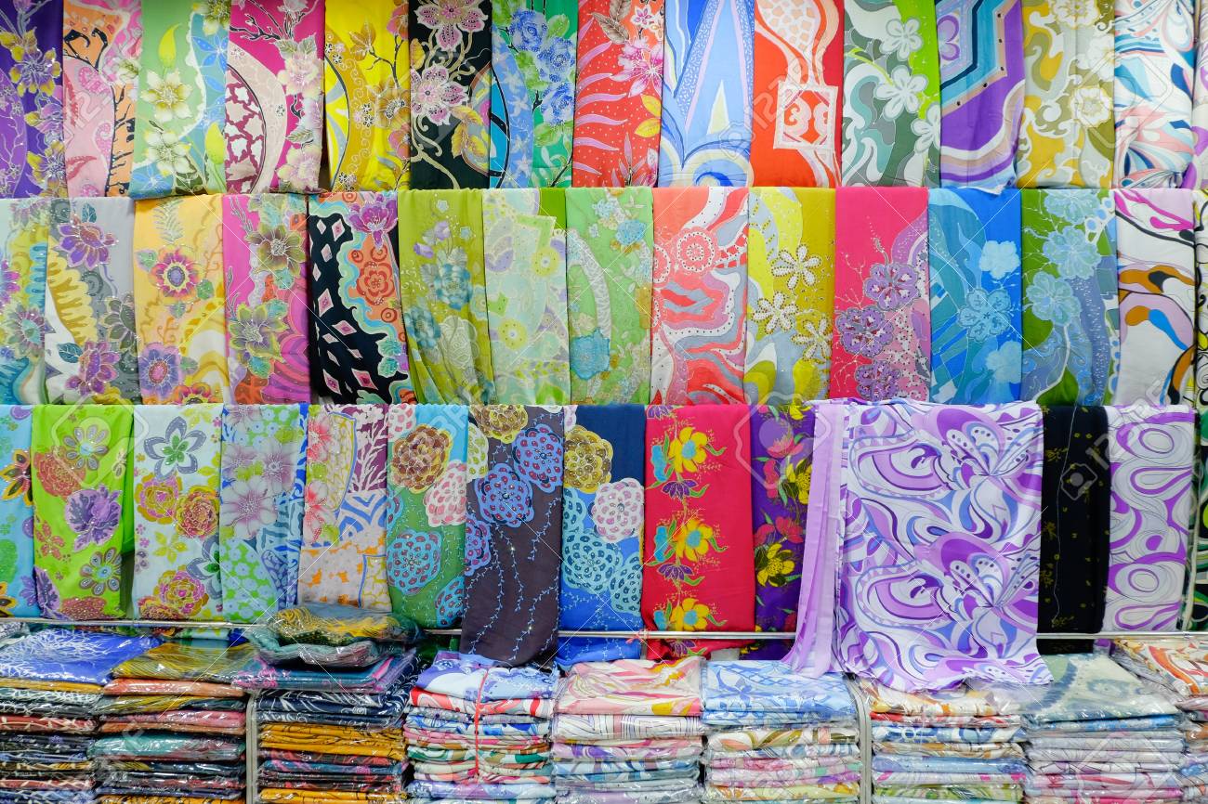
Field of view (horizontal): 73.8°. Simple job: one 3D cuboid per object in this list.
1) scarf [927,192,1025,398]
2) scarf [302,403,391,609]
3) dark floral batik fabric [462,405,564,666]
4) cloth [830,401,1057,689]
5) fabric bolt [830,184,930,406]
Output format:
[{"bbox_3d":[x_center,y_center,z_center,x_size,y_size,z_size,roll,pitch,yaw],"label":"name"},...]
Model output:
[{"bbox_3d":[0.885,-0.250,1.955,0.224,0.523,0.080,0,0,2],"label":"scarf"},{"bbox_3d":[-0.615,0.263,1.965,0.217,0.512,0.080,0,0,2],"label":"scarf"},{"bbox_3d":[-0.213,0.315,1.949,0.239,0.617,0.080,0,0,2],"label":"dark floral batik fabric"},{"bbox_3d":[0.772,0.327,1.894,0.478,0.658,0.130,0,0,2],"label":"cloth"},{"bbox_3d":[0.662,-0.255,1.964,0.237,0.523,0.080,0,0,2],"label":"fabric bolt"}]

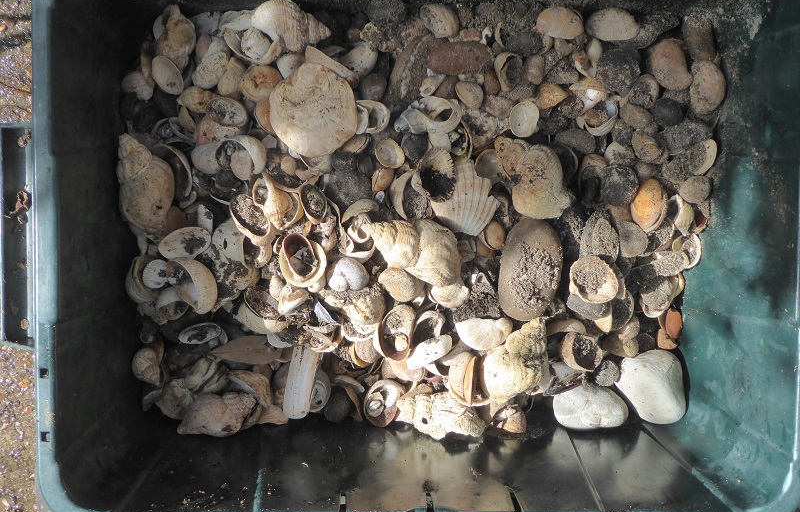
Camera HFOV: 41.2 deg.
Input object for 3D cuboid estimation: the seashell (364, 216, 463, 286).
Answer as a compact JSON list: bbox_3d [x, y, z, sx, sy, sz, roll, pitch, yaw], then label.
[{"bbox_3d":[0.011,-0.002,0.930,0.091,0.050,0.052,33,92,-3],"label":"seashell"}]

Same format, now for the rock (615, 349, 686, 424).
[{"bbox_3d":[0.216,0.109,0.895,0.053,0.036,0.069,-37,95,2],"label":"rock"}]

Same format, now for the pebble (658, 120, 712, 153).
[{"bbox_3d":[0.235,-0.099,0.876,0.045,0.019,0.023,-18,97,-1],"label":"pebble"}]

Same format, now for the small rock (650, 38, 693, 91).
[{"bbox_3d":[0.220,-0.155,0.868,0.030,0.023,0.043,-18,95,0],"label":"small rock"}]

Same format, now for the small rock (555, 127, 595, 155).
[{"bbox_3d":[0.159,-0.105,0.965,0.039,0.020,0.024,22,92,-2],"label":"small rock"}]

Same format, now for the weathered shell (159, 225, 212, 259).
[{"bbox_3d":[-0.175,-0.010,0.863,0.043,0.016,0.026,-14,96,-1],"label":"weathered shell"}]

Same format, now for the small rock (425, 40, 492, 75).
[{"bbox_3d":[0.048,-0.161,0.862,0.054,0.025,0.027,3,96,-3],"label":"small rock"}]

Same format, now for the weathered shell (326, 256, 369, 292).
[{"bbox_3d":[-0.042,0.016,0.850,0.033,0.024,0.028,14,94,-3],"label":"weathered shell"}]

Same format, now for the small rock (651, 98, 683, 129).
[{"bbox_3d":[0.220,-0.118,0.874,0.028,0.021,0.023,20,95,-4],"label":"small rock"}]

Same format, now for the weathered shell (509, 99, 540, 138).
[{"bbox_3d":[0.112,-0.124,0.957,0.027,0.012,0.035,18,92,-2],"label":"weathered shell"}]

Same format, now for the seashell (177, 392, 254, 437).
[{"bbox_3d":[-0.166,0.144,0.960,0.076,0.037,0.038,-23,93,0],"label":"seashell"}]

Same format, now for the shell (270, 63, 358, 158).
[{"bbox_3d":[-0.066,-0.116,0.840,0.068,0.028,0.073,-6,95,-1],"label":"shell"}]

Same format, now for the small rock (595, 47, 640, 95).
[{"bbox_3d":[0.179,-0.151,0.872,0.036,0.029,0.039,4,95,-2],"label":"small rock"}]

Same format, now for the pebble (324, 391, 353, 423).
[{"bbox_3d":[-0.057,0.138,0.972,0.026,0.021,0.030,15,92,-2],"label":"pebble"}]

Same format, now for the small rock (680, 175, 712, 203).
[{"bbox_3d":[0.244,-0.056,0.875,0.026,0.019,0.021,15,94,-3],"label":"small rock"}]

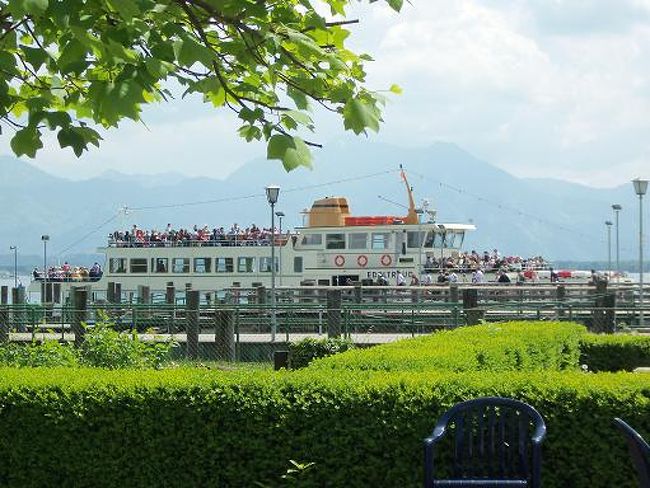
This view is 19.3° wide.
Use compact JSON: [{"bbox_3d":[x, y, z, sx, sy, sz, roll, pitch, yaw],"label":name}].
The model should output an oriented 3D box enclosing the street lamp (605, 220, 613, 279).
[{"bbox_3d":[16.276,0.861,110.000,0.430,4.420,0.430,0,-1,0],"label":"street lamp"}]

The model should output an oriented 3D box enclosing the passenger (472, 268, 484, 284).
[{"bbox_3d":[9.243,2.321,115.000,0.350,1.700,0.500,-1,-1,30],"label":"passenger"}]

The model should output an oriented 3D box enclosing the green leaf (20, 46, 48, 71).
[{"bbox_3d":[-0.910,-0.584,6.000,0.090,0.085,0.040,0,-1,0],"label":"green leaf"}]

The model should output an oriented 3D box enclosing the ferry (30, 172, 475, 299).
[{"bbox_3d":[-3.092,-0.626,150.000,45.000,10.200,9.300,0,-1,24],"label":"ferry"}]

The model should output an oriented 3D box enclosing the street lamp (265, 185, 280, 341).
[{"bbox_3d":[-1.534,0.541,56.000,0.420,4.560,0.420,0,-1,0],"label":"street lamp"}]

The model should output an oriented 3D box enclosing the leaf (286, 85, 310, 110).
[{"bbox_3d":[-0.086,-0.456,6.000,0.072,0.080,0.040,0,-1,0],"label":"leaf"}]

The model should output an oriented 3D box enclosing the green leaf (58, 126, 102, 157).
[{"bbox_3d":[-0.769,-0.321,6.000,0.145,0.095,0.060,0,-1,0],"label":"green leaf"}]

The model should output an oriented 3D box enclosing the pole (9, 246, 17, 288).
[{"bbox_3d":[-26.843,2.153,165.000,0.600,3.880,0.350,0,-1,-11],"label":"pole"}]

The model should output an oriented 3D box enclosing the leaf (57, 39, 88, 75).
[{"bbox_3d":[-0.791,-0.587,6.000,0.100,0.115,0.050,0,-1,0],"label":"leaf"}]

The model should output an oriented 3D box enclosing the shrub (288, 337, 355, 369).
[{"bbox_3d":[-0.040,1.420,22.500,0.800,0.600,0.750,0,-1,0],"label":"shrub"}]

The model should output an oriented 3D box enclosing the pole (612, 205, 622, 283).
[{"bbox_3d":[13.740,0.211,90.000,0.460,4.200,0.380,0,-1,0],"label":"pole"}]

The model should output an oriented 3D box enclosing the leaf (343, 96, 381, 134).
[{"bbox_3d":[0.130,-0.456,6.800,0.135,0.135,0.070,0,-1,0],"label":"leaf"}]

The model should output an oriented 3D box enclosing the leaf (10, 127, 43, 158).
[{"bbox_3d":[-1.059,-0.360,6.800,0.115,0.115,0.060,0,-1,0],"label":"leaf"}]

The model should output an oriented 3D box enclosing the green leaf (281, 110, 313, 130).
[{"bbox_3d":[-0.101,-0.438,6.800,0.115,0.075,0.070,0,-1,0],"label":"green leaf"}]

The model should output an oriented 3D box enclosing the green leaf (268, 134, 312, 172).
[{"bbox_3d":[-0.126,-0.325,6.800,0.163,0.130,0.080,0,-1,0],"label":"green leaf"}]

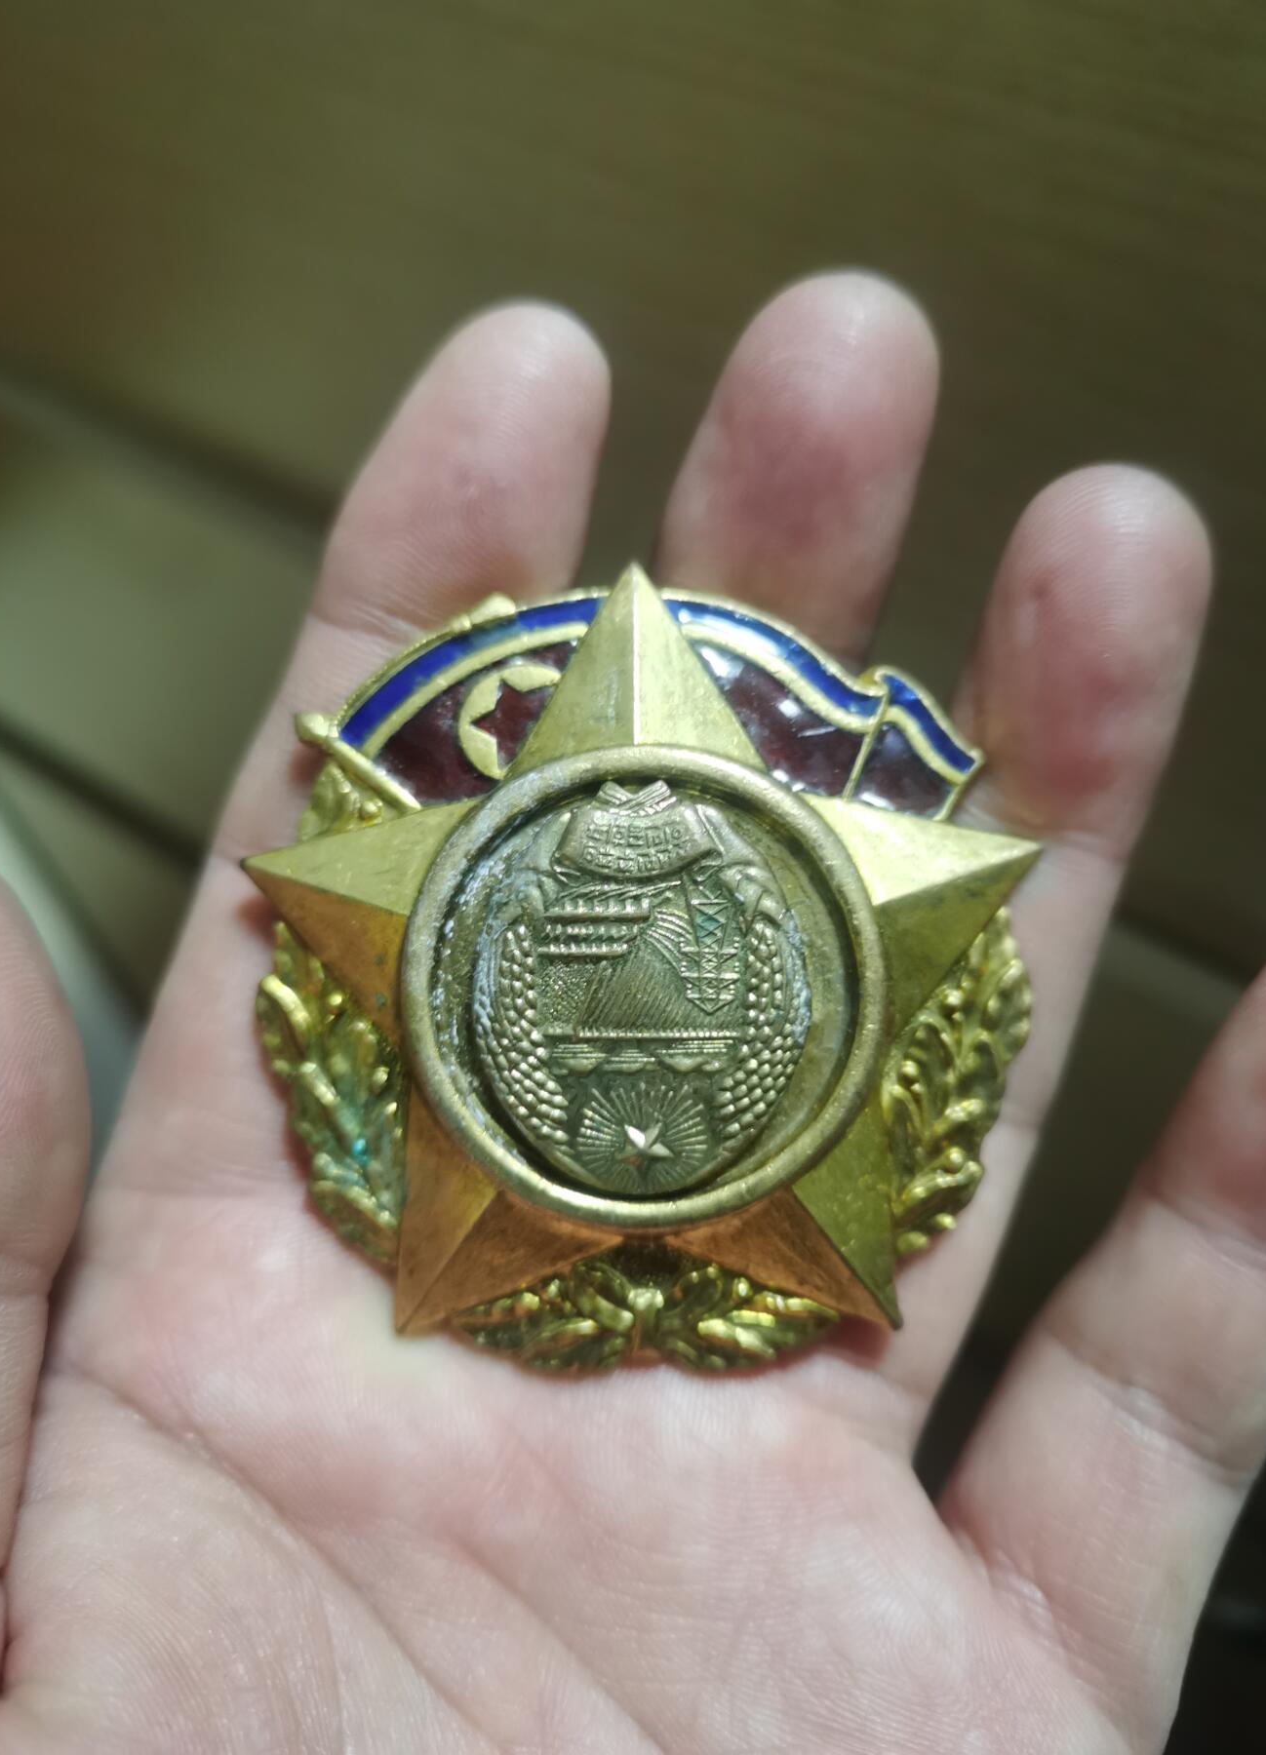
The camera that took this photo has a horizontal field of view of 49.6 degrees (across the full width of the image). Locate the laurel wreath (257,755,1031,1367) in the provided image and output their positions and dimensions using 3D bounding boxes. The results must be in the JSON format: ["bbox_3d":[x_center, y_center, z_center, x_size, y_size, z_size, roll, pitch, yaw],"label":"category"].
[{"bbox_3d":[0.001,0.013,0.099,0.056,0.005,0.044,-1,88,1],"label":"laurel wreath"}]

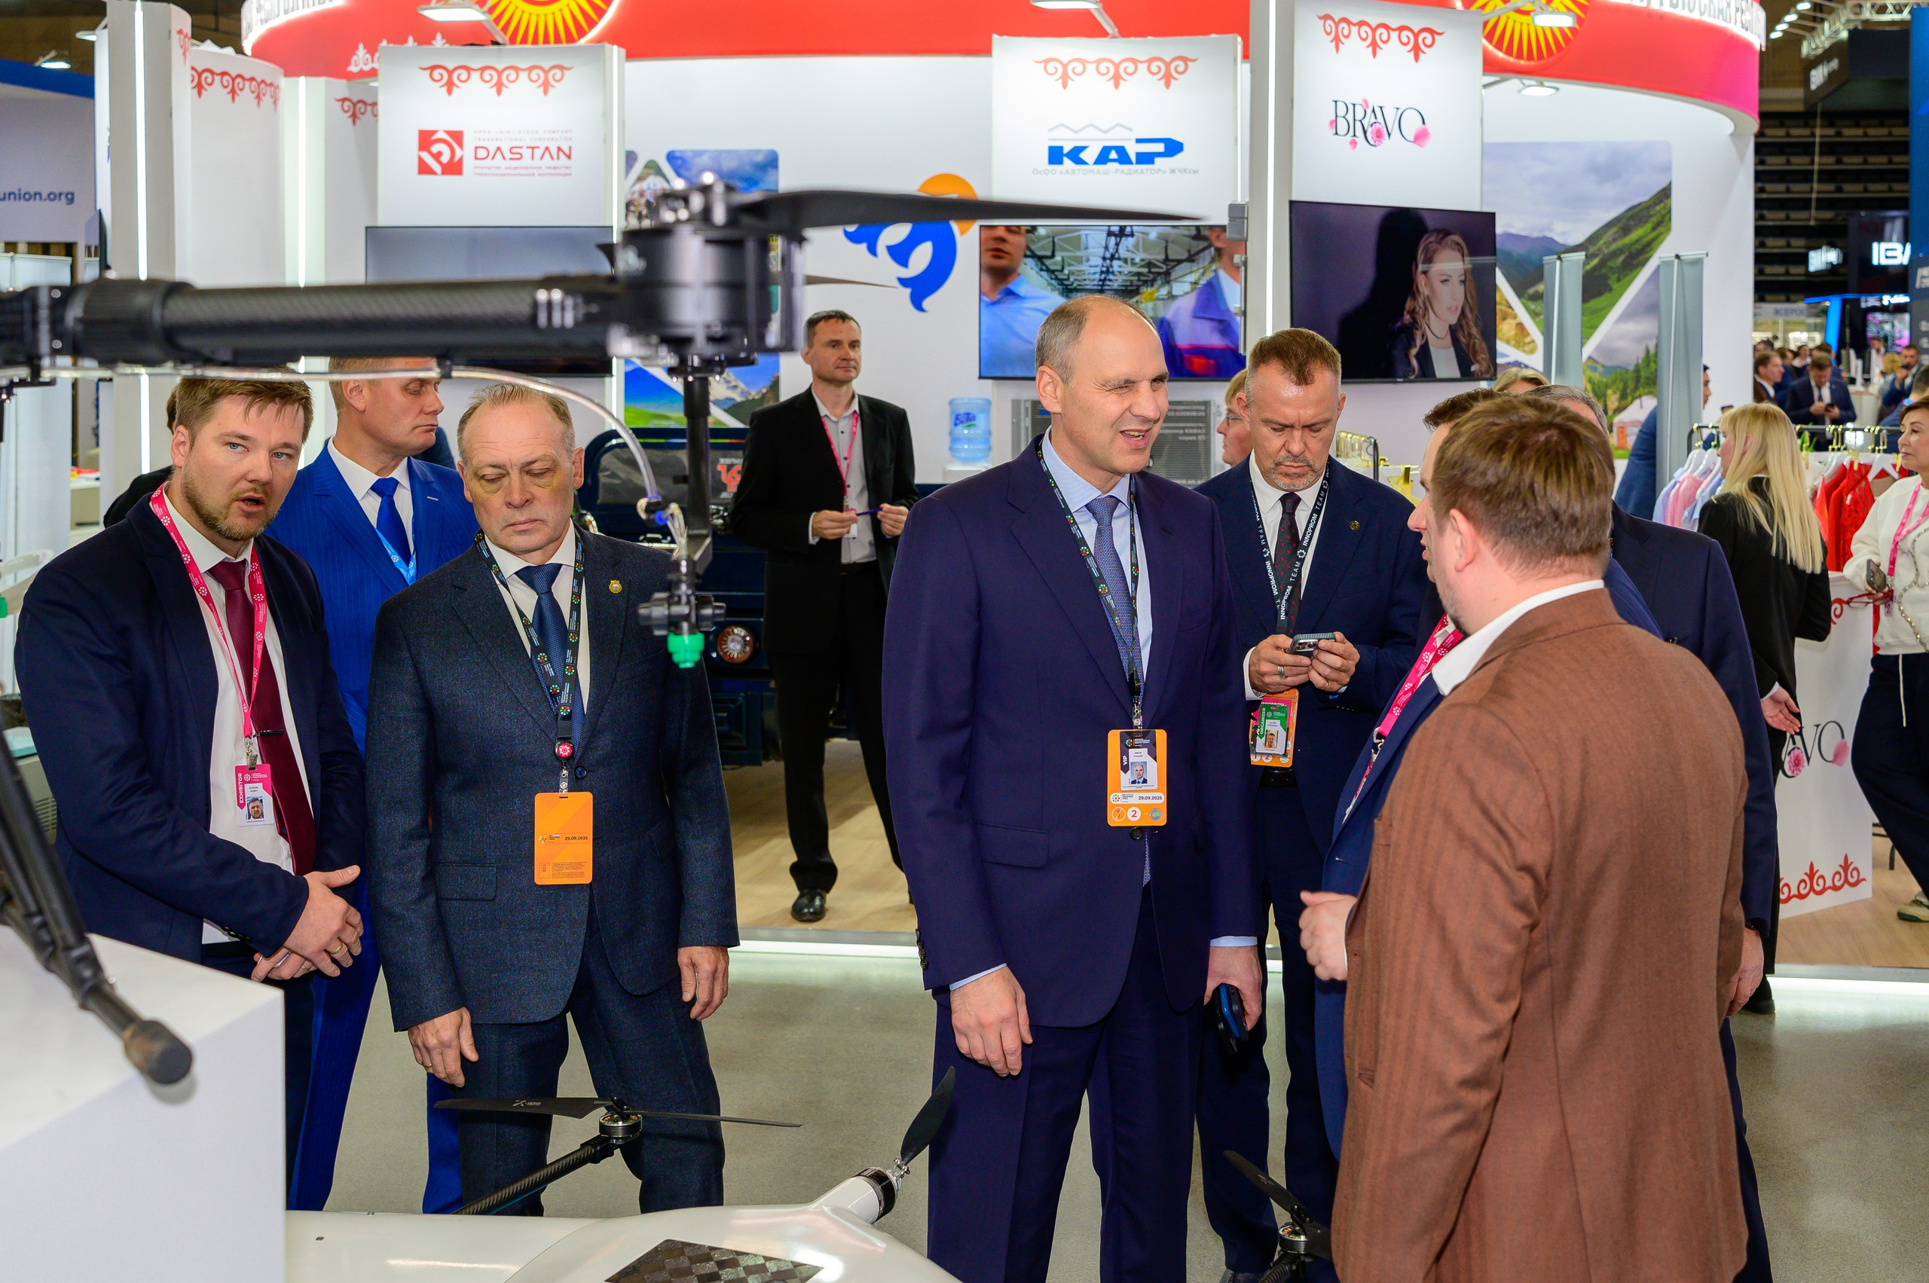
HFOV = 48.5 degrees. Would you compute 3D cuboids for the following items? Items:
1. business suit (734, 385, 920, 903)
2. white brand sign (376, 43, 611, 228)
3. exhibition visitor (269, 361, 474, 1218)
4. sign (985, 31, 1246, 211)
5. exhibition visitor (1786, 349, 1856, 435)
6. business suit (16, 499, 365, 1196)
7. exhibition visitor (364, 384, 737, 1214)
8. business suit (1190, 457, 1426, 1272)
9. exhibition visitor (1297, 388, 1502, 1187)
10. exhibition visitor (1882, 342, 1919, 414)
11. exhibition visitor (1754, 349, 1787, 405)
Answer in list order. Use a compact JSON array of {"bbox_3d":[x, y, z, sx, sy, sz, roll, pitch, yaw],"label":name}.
[{"bbox_3d":[-0.406,-0.002,6.300,0.560,1.470,0.380,-2,5,-25],"label":"business suit"},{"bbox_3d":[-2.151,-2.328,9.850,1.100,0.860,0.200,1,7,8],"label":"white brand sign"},{"bbox_3d":[-1.129,0.282,4.120,0.530,1.790,0.360,-4,6,-40],"label":"exhibition visitor"},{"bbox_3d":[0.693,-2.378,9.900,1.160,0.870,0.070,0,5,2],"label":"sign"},{"bbox_3d":[6.501,-1.325,16.255,0.580,1.760,0.420,2,7,18],"label":"exhibition visitor"},{"bbox_3d":[-1.098,0.519,3.080,0.420,1.450,0.550,4,6,40],"label":"business suit"},{"bbox_3d":[-0.649,0.466,3.374,0.560,1.730,0.360,-1,7,-13],"label":"exhibition visitor"},{"bbox_3d":[0.604,0.413,3.930,0.540,1.480,0.380,2,5,20],"label":"business suit"},{"bbox_3d":[0.738,0.520,2.928,0.420,1.723,0.520,-3,7,-28],"label":"exhibition visitor"},{"bbox_3d":[8.905,-1.877,20.300,0.550,1.770,0.380,2,5,25],"label":"exhibition visitor"},{"bbox_3d":[6.035,-1.305,16.200,0.360,1.760,0.520,2,5,25],"label":"exhibition visitor"}]

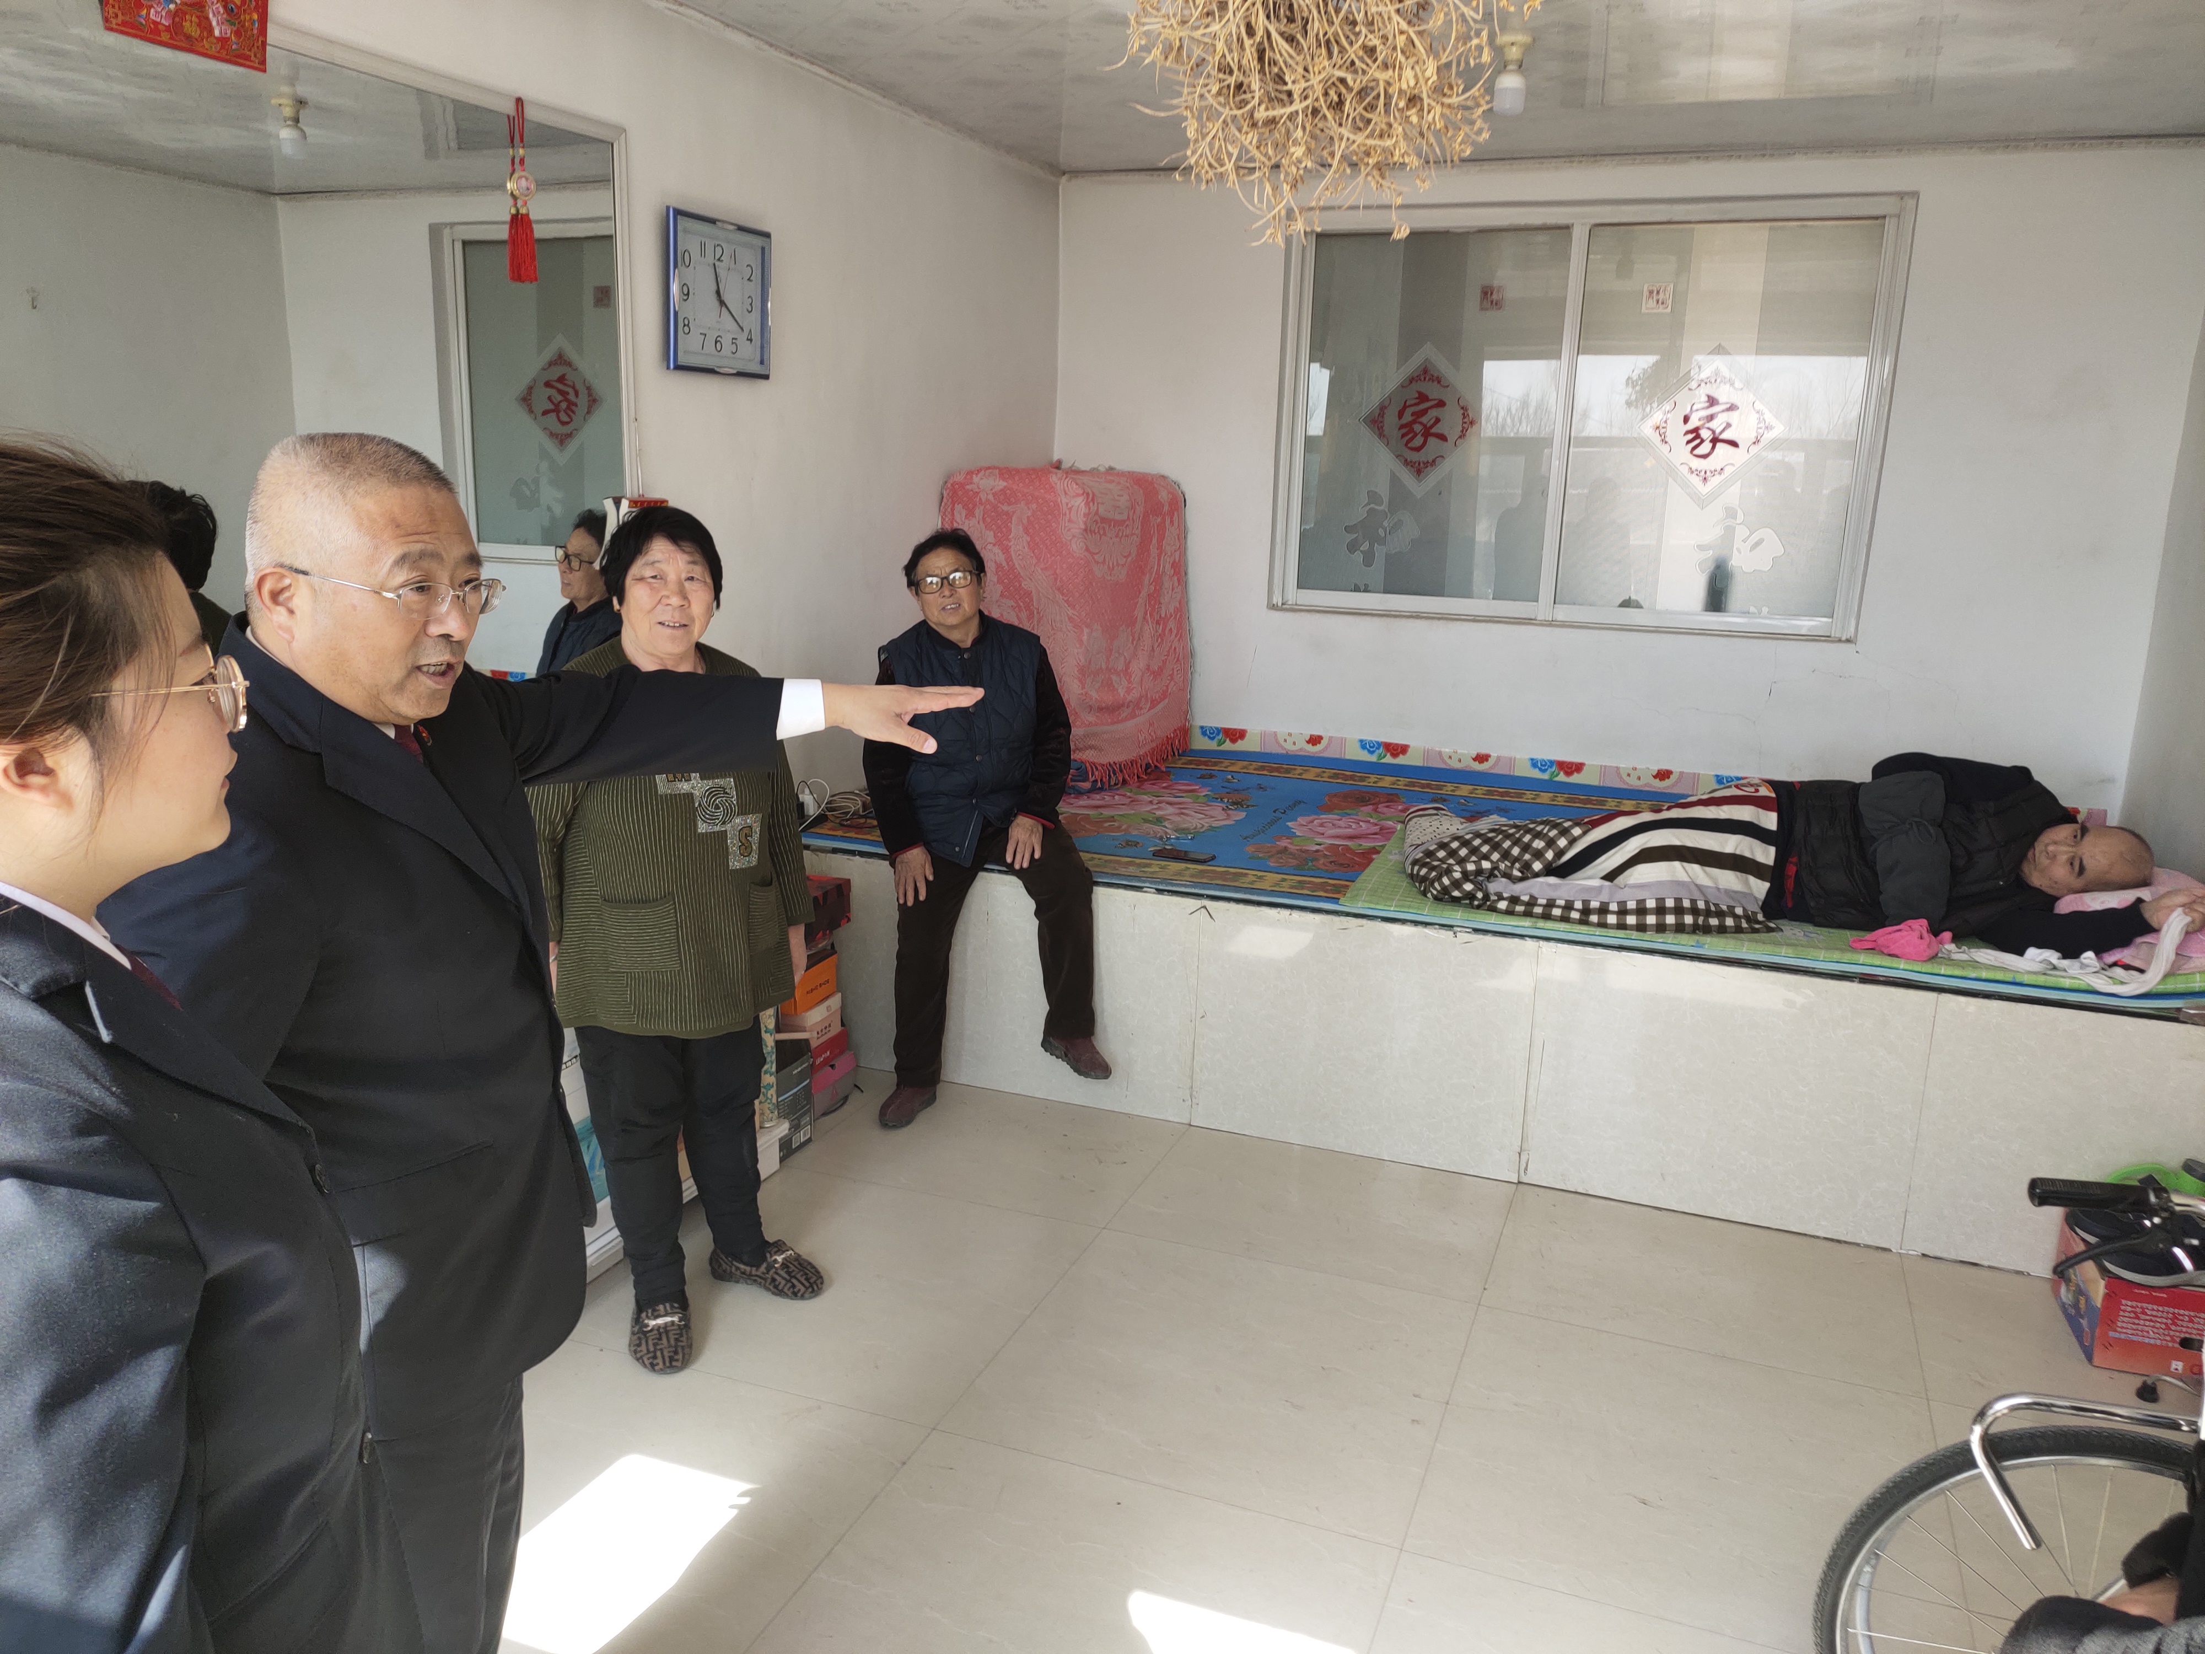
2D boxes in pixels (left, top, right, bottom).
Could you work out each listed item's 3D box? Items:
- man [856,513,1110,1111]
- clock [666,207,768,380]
[{"bbox_3d":[-0.302,-0.017,3.845,0.580,1.470,0.640,1,12,-2],"label":"man"},{"bbox_3d":[-0.881,-1.223,3.360,0.045,0.328,0.400,5,13,18],"label":"clock"}]

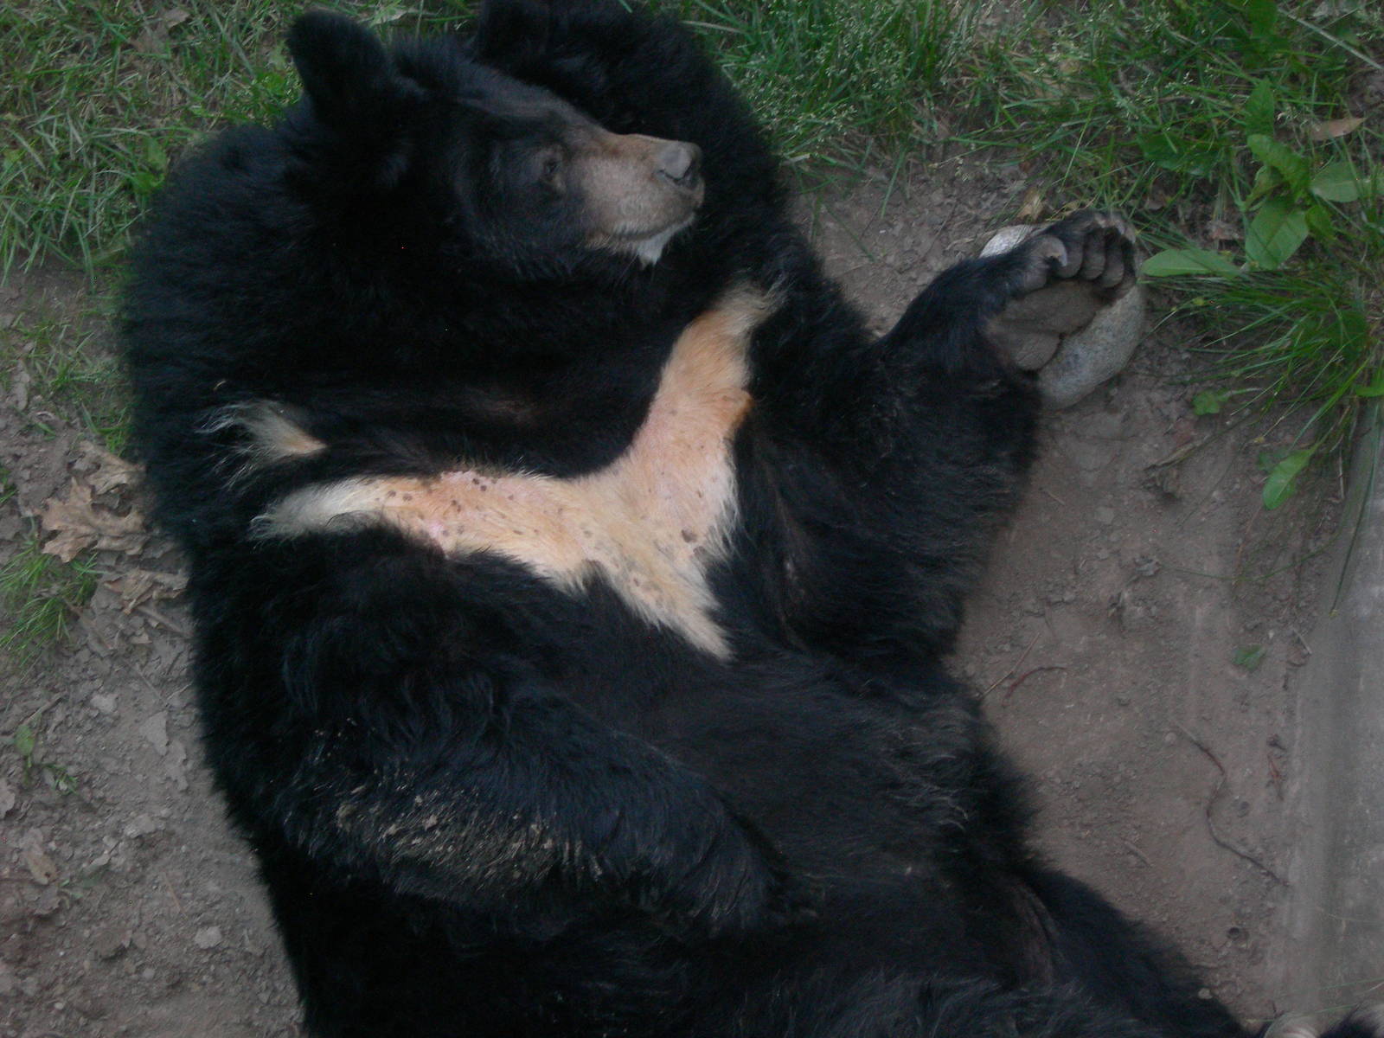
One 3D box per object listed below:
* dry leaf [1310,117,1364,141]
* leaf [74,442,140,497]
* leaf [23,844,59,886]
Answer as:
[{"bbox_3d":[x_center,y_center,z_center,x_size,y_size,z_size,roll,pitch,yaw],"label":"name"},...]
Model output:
[{"bbox_3d":[0.745,-0.450,5.261,0.072,0.015,0.020,-18,54,-13],"label":"dry leaf"},{"bbox_3d":[-0.642,-0.062,4.983,0.057,0.025,0.068,-30,58,-21],"label":"leaf"},{"bbox_3d":[-0.664,0.355,4.665,0.027,0.012,0.042,-19,54,-15],"label":"leaf"}]

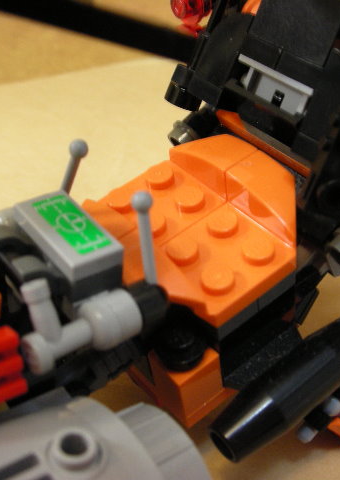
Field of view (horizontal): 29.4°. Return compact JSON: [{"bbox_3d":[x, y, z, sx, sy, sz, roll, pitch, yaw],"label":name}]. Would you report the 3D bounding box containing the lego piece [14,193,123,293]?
[{"bbox_3d":[-0.014,-0.001,0.089,0.008,0.003,0.016,-21,45,-32],"label":"lego piece"}]

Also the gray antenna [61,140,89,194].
[{"bbox_3d":[-0.015,-0.010,0.096,0.003,0.014,0.003,-21,68,-32],"label":"gray antenna"}]

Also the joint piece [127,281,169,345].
[{"bbox_3d":[-0.004,0.011,0.096,0.007,0.008,0.008,-14,41,-38],"label":"joint piece"}]

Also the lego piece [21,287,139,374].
[{"bbox_3d":[-0.012,0.010,0.081,0.014,0.012,0.007,-21,24,-32],"label":"lego piece"}]

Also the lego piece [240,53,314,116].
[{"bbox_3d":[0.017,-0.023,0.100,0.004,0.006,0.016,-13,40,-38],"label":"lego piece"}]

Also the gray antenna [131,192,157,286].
[{"bbox_3d":[-0.003,0.000,0.084,0.003,0.014,0.003,-5,22,2],"label":"gray antenna"}]

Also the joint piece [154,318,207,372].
[{"bbox_3d":[0.001,0.015,0.098,0.008,0.005,0.008,-6,47,6],"label":"joint piece"}]

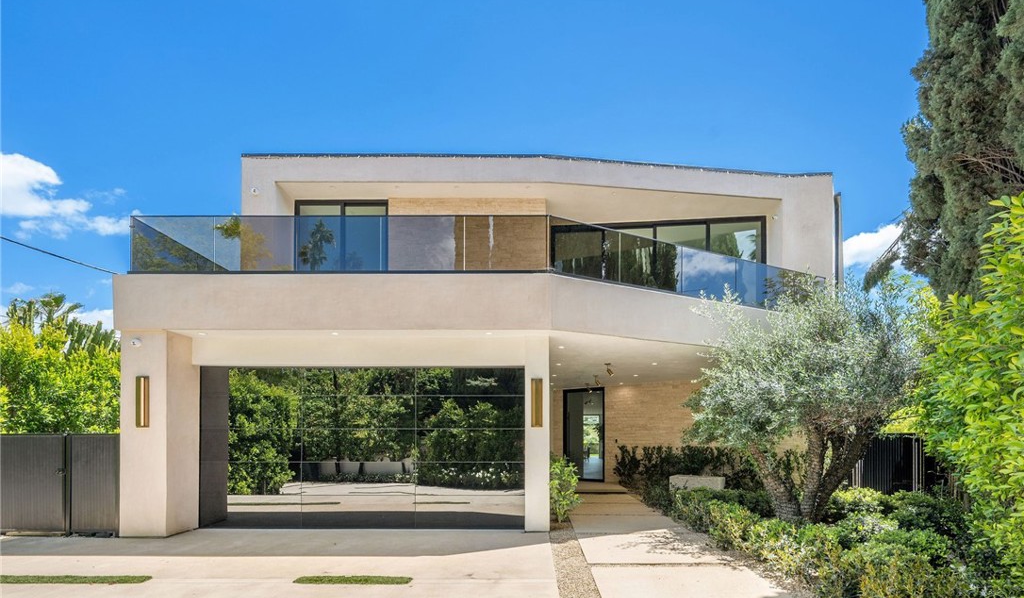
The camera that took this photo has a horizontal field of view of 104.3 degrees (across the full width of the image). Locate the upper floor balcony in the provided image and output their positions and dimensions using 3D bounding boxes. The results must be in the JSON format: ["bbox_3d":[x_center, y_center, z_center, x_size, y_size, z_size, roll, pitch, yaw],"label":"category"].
[{"bbox_3d":[0.250,-0.500,7.150,12.000,1.050,2.400,0,-5,0],"label":"upper floor balcony"}]

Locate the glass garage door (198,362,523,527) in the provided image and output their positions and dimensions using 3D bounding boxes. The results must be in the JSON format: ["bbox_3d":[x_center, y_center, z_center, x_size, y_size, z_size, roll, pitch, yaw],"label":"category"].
[{"bbox_3d":[-2.430,2.460,6.570,5.400,2.680,0.120,0,-5,0],"label":"glass garage door"}]

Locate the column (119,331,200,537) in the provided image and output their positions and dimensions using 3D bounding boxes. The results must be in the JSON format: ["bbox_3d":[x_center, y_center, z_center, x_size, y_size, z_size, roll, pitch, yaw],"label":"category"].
[{"bbox_3d":[-5.580,2.090,6.320,0.720,3.100,0.580,0,-5,0],"label":"column"}]

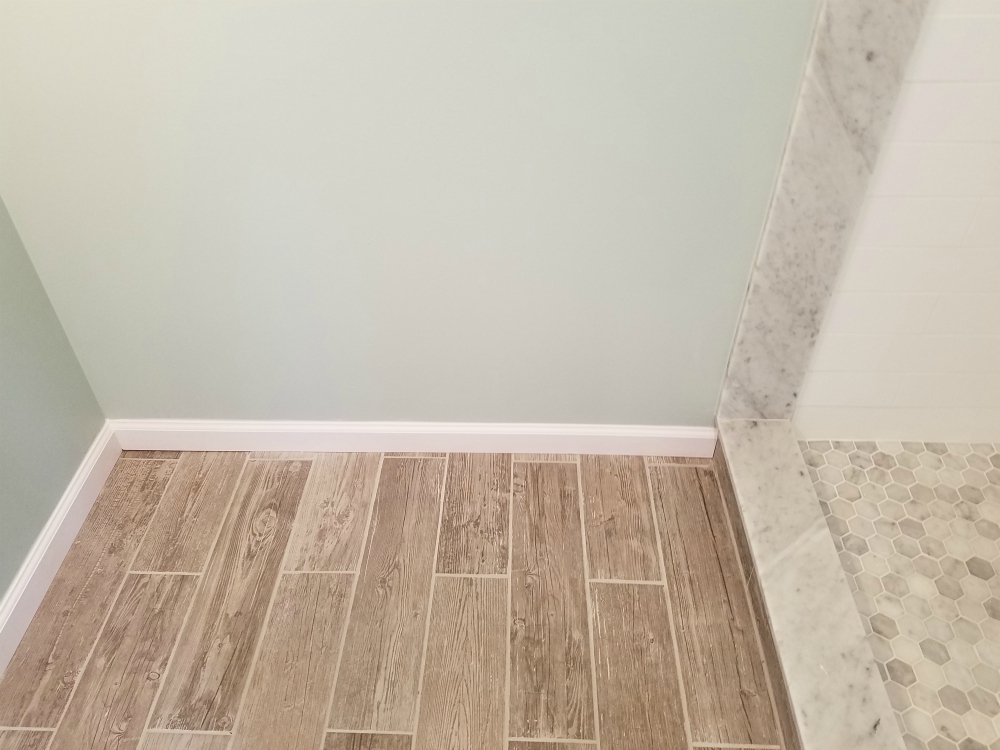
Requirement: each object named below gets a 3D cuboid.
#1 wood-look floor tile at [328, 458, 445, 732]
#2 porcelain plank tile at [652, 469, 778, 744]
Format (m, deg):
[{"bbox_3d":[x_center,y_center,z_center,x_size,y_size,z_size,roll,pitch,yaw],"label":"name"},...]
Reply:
[{"bbox_3d":[-0.206,0.400,1.497,0.146,0.009,0.613,1,41,1],"label":"wood-look floor tile"},{"bbox_3d":[0.401,0.414,1.478,0.146,0.009,0.613,1,41,1],"label":"porcelain plank tile"}]

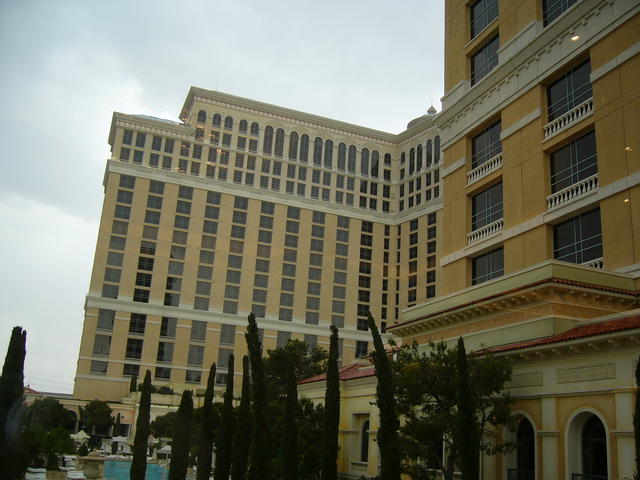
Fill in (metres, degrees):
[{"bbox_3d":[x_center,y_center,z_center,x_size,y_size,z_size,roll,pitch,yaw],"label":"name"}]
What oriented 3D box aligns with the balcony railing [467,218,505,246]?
[{"bbox_3d":[13.316,-0.494,51.936,0.350,0.960,4.770,10,-18,-20],"label":"balcony railing"}]

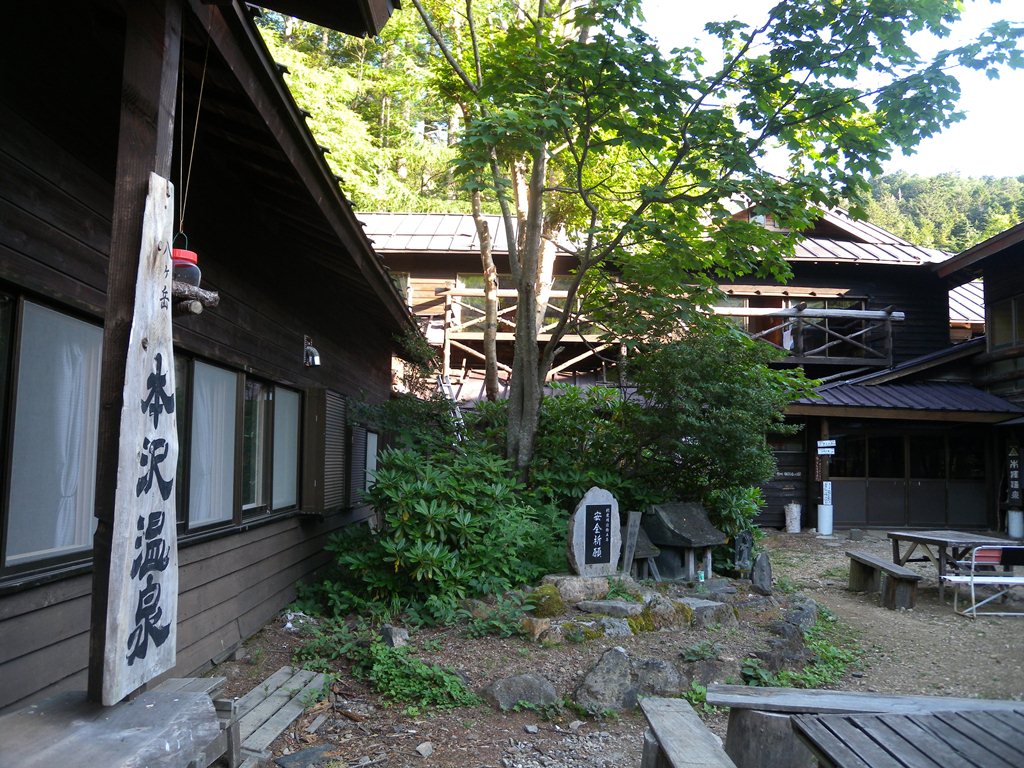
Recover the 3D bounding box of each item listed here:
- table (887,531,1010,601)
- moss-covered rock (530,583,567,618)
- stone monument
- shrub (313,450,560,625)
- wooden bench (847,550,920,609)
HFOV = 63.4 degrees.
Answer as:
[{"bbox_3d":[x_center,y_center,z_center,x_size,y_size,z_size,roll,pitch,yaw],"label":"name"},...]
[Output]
[{"bbox_3d":[5.354,2.228,10.084,0.880,0.690,1.280,0,-6,-3],"label":"table"},{"bbox_3d":[0.324,1.921,7.349,0.330,0.310,0.320,0,-6,0],"label":"moss-covered rock"},{"bbox_3d":[0.787,1.398,7.852,0.480,0.840,0.200,-2,-6,18],"label":"stone monument"},{"bbox_3d":[-0.773,1.551,8.591,2.350,1.680,1.850,0,-6,0],"label":"shrub"},{"bbox_3d":[4.374,2.336,9.822,0.270,0.420,2.350,-1,-6,9],"label":"wooden bench"}]

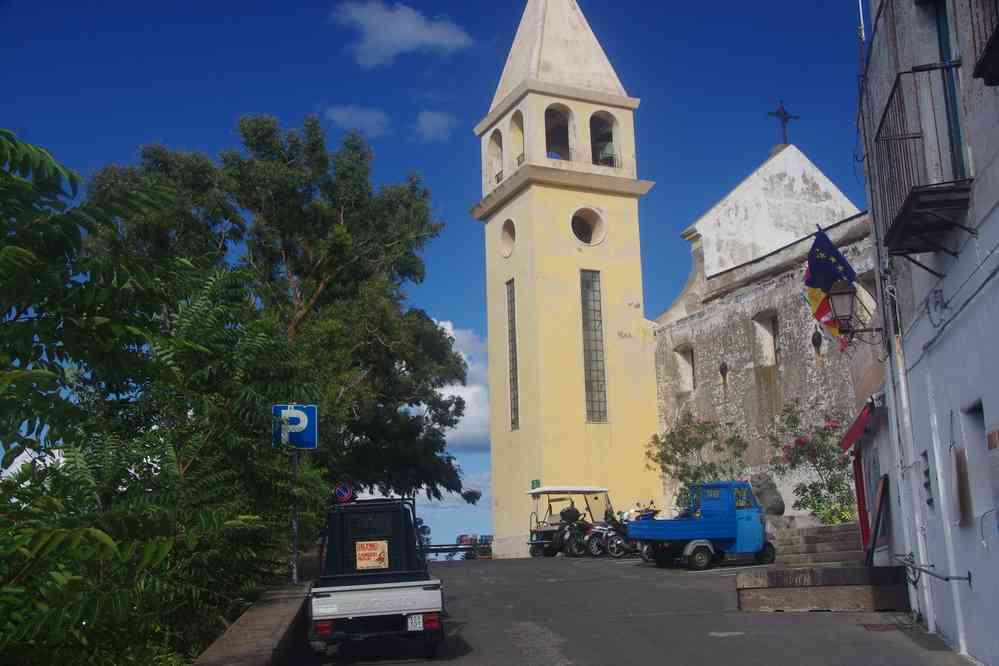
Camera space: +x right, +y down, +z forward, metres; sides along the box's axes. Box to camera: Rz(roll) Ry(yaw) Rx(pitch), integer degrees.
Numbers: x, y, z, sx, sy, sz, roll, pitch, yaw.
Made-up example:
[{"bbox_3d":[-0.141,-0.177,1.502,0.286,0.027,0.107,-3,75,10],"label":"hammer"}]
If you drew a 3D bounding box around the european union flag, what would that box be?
[{"bbox_3d":[3.981,-0.872,13.350,0.640,0.770,0.280,-4,-15,11],"label":"european union flag"}]

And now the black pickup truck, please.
[{"bbox_3d":[-1.293,2.550,11.637,1.270,1.550,2.500,-2,-9,-7],"label":"black pickup truck"}]

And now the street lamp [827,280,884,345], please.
[{"bbox_3d":[4.170,-0.240,13.000,0.660,0.720,0.330,-4,-15,11],"label":"street lamp"}]

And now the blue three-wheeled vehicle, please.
[{"bbox_3d":[4.336,3.829,22.215,3.130,1.660,1.460,3,-9,-27],"label":"blue three-wheeled vehicle"}]

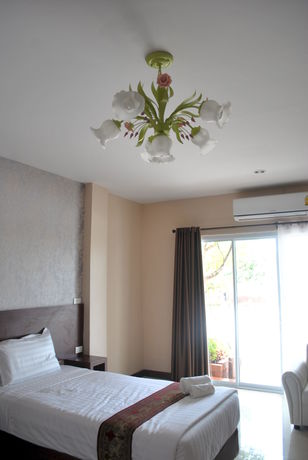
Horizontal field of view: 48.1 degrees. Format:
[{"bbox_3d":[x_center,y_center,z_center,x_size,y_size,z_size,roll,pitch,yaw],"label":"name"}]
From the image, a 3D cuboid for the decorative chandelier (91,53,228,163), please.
[{"bbox_3d":[0.043,-0.715,1.901,0.730,0.494,0.730,0,-8,0],"label":"decorative chandelier"}]

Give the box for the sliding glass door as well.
[{"bbox_3d":[1.174,1.098,4.823,1.178,2.090,0.100,-5,-9,33],"label":"sliding glass door"}]

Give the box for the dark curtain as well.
[{"bbox_3d":[0.515,1.058,5.117,0.567,2.195,0.150,-5,-9,33],"label":"dark curtain"}]

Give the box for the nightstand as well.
[{"bbox_3d":[-0.802,1.784,4.035,0.413,0.513,0.323,-5,-9,33],"label":"nightstand"}]

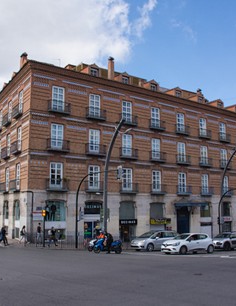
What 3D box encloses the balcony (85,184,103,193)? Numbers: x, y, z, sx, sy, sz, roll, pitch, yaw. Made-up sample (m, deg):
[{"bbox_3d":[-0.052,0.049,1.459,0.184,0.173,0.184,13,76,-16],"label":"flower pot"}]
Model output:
[{"bbox_3d":[-2.276,3.513,35.297,2.226,1.155,0.546,6,-11,-35],"label":"balcony"}]

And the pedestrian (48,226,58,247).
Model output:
[{"bbox_3d":[-5.138,6.656,27.485,0.720,1.550,0.500,4,-10,-24],"label":"pedestrian"}]

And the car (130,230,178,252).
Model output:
[{"bbox_3d":[3.250,7.369,28.800,4.450,1.650,1.830,6,-11,-36],"label":"car"}]

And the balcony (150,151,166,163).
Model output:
[{"bbox_3d":[4.922,0.512,41.972,2.200,1.200,0.500,6,-11,-36],"label":"balcony"}]

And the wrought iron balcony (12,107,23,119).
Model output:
[{"bbox_3d":[-11.059,-4.444,38.341,0.598,1.248,1.950,5,-10,-30],"label":"wrought iron balcony"}]

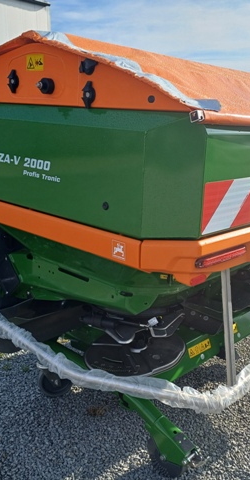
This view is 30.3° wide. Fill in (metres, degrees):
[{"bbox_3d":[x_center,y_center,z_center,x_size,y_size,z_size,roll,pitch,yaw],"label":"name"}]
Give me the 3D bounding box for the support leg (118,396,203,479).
[{"bbox_3d":[0.132,0.905,2.122,0.500,0.281,0.095,16,20,41],"label":"support leg"}]

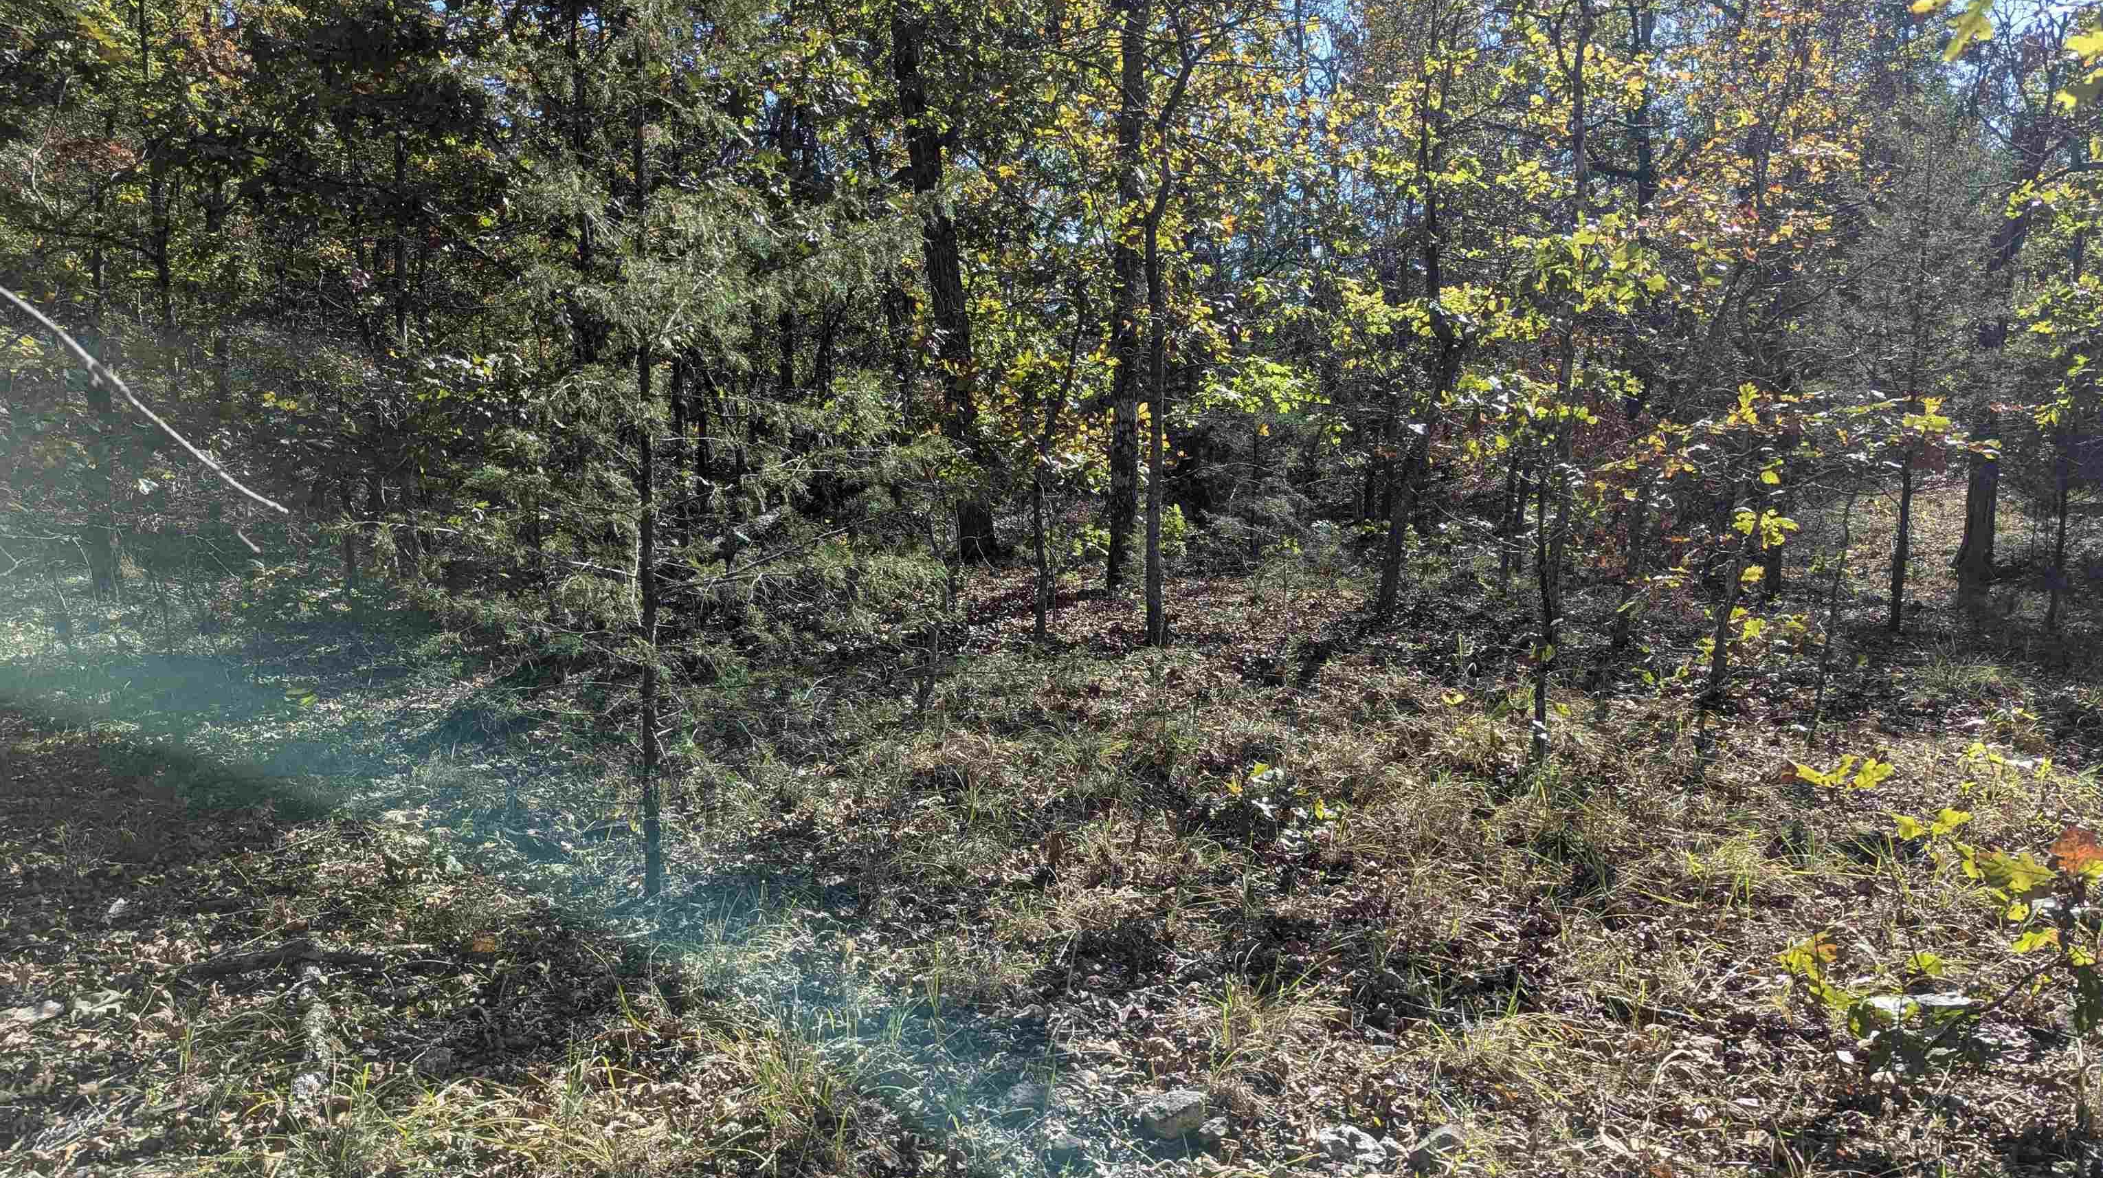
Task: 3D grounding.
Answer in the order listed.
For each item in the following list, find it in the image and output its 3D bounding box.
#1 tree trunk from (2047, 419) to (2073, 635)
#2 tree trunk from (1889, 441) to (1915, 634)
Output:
[{"bbox_3d":[8.960,-0.545,12.960,0.110,1.913,0.140,3,6,35],"label":"tree trunk"},{"bbox_3d":[7.631,-0.458,13.107,0.127,1.714,0.160,3,6,30],"label":"tree trunk"}]

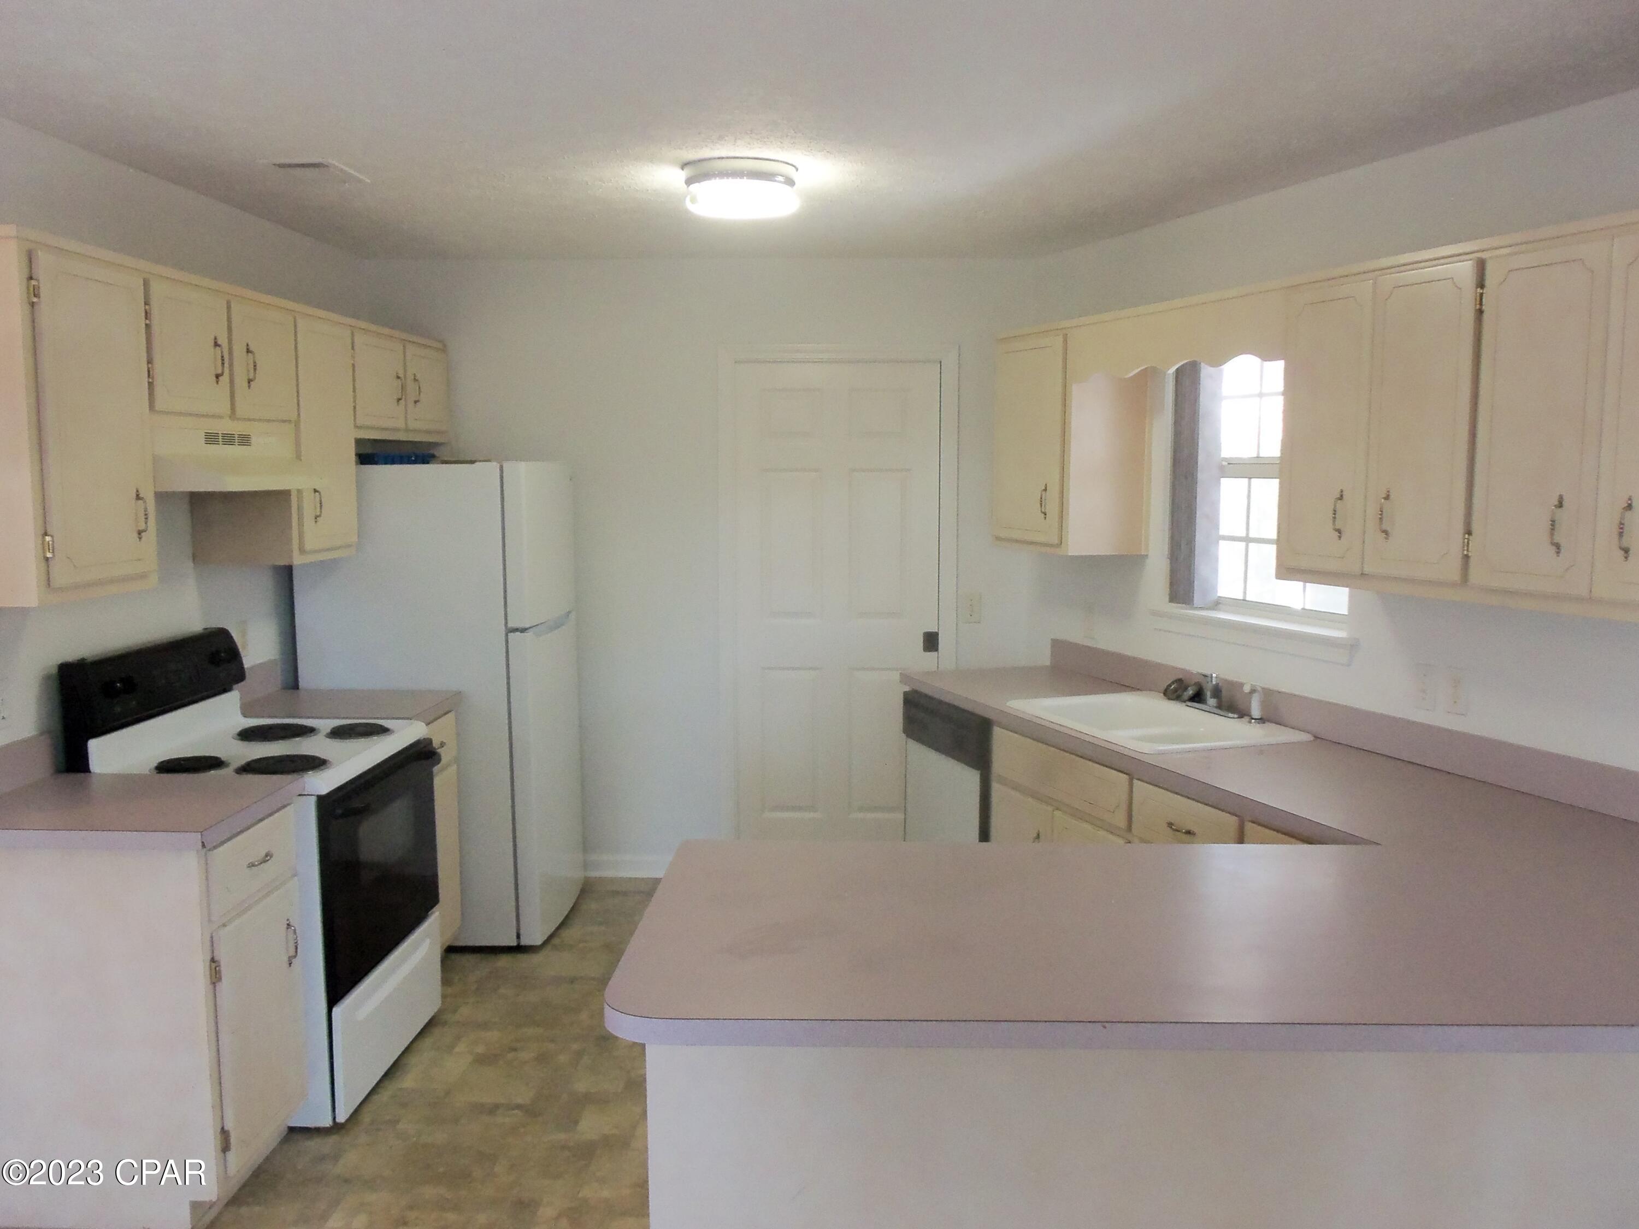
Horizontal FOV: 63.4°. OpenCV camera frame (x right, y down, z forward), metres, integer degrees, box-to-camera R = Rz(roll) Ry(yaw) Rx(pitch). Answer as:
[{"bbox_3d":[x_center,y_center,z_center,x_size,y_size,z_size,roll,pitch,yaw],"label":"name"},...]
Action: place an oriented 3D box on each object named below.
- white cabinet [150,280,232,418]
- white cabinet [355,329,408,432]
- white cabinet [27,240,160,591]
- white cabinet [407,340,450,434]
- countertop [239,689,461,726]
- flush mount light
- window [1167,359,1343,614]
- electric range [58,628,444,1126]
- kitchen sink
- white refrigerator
[{"bbox_3d":[-1.706,-0.653,3.313,0.318,0.333,0.389,0,6,3],"label":"white cabinet"},{"bbox_3d":[-1.637,-0.785,4.537,0.318,0.343,0.480,0,6,3],"label":"white cabinet"},{"bbox_3d":[-1.729,-0.413,2.919,0.318,0.742,0.439,0,6,3],"label":"white cabinet"},{"bbox_3d":[-1.612,-0.836,4.995,0.318,0.343,0.444,0,6,3],"label":"white cabinet"},{"bbox_3d":[-1.506,0.303,4.216,0.626,0.040,0.485,0,6,3],"label":"countertop"},{"bbox_3d":[-0.210,-1.148,3.614,0.308,0.116,0.313,0,6,3],"label":"flush mount light"},{"bbox_3d":[1.306,-0.410,3.929,0.101,0.848,0.833,-3,7,-21],"label":"window"},{"bbox_3d":[-1.495,0.672,3.638,0.697,1.192,0.773,0,6,3],"label":"electric range"},{"bbox_3d":[0.972,0.393,3.925,0.550,0.182,0.848,-3,7,-21],"label":"kitchen sink"},{"bbox_3d":[-1.335,0.288,4.886,0.853,1.677,0.737,0,6,3],"label":"white refrigerator"}]

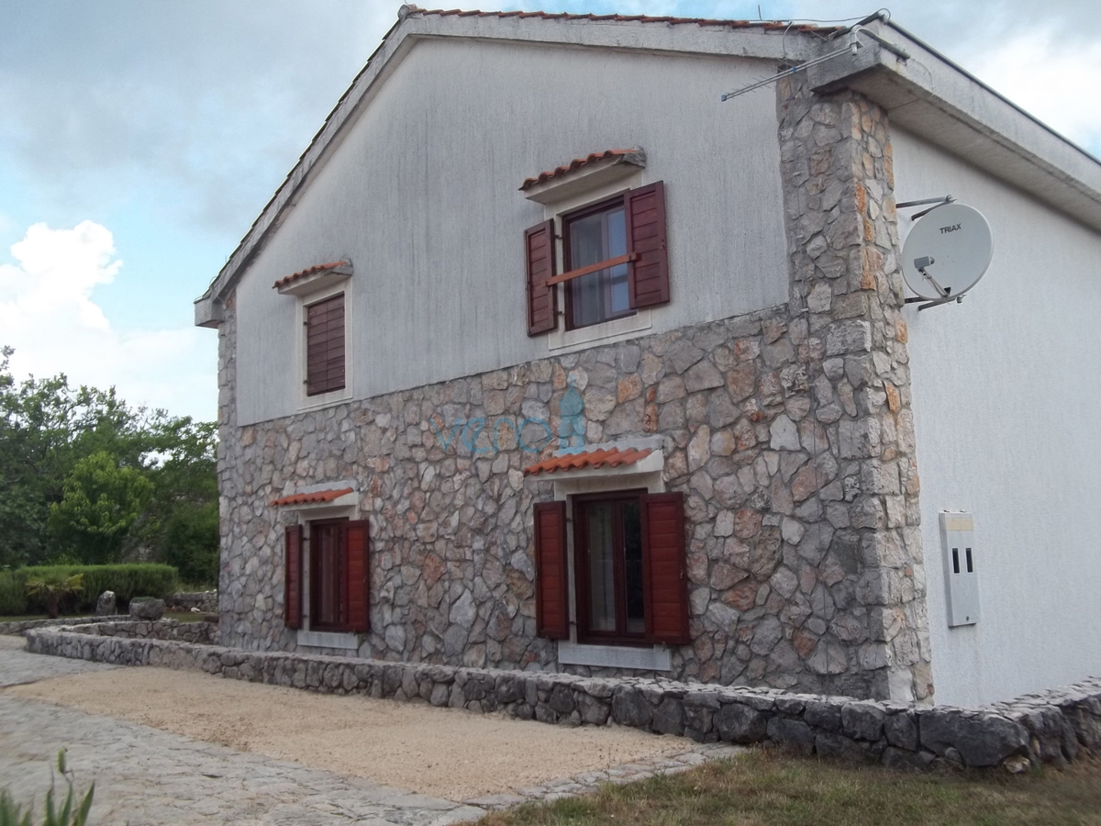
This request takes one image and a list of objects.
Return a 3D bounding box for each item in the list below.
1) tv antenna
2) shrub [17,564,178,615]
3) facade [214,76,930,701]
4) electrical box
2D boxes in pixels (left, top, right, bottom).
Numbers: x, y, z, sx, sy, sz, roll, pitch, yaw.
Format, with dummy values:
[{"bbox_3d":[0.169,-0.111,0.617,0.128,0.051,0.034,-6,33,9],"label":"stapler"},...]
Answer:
[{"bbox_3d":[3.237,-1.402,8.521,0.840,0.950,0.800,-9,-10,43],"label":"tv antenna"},{"bbox_3d":[-10.899,4.252,24.500,3.500,1.150,1.100,-2,-7,0],"label":"shrub"},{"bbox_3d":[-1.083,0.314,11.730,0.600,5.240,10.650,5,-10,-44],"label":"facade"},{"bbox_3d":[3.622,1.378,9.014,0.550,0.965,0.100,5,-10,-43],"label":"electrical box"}]

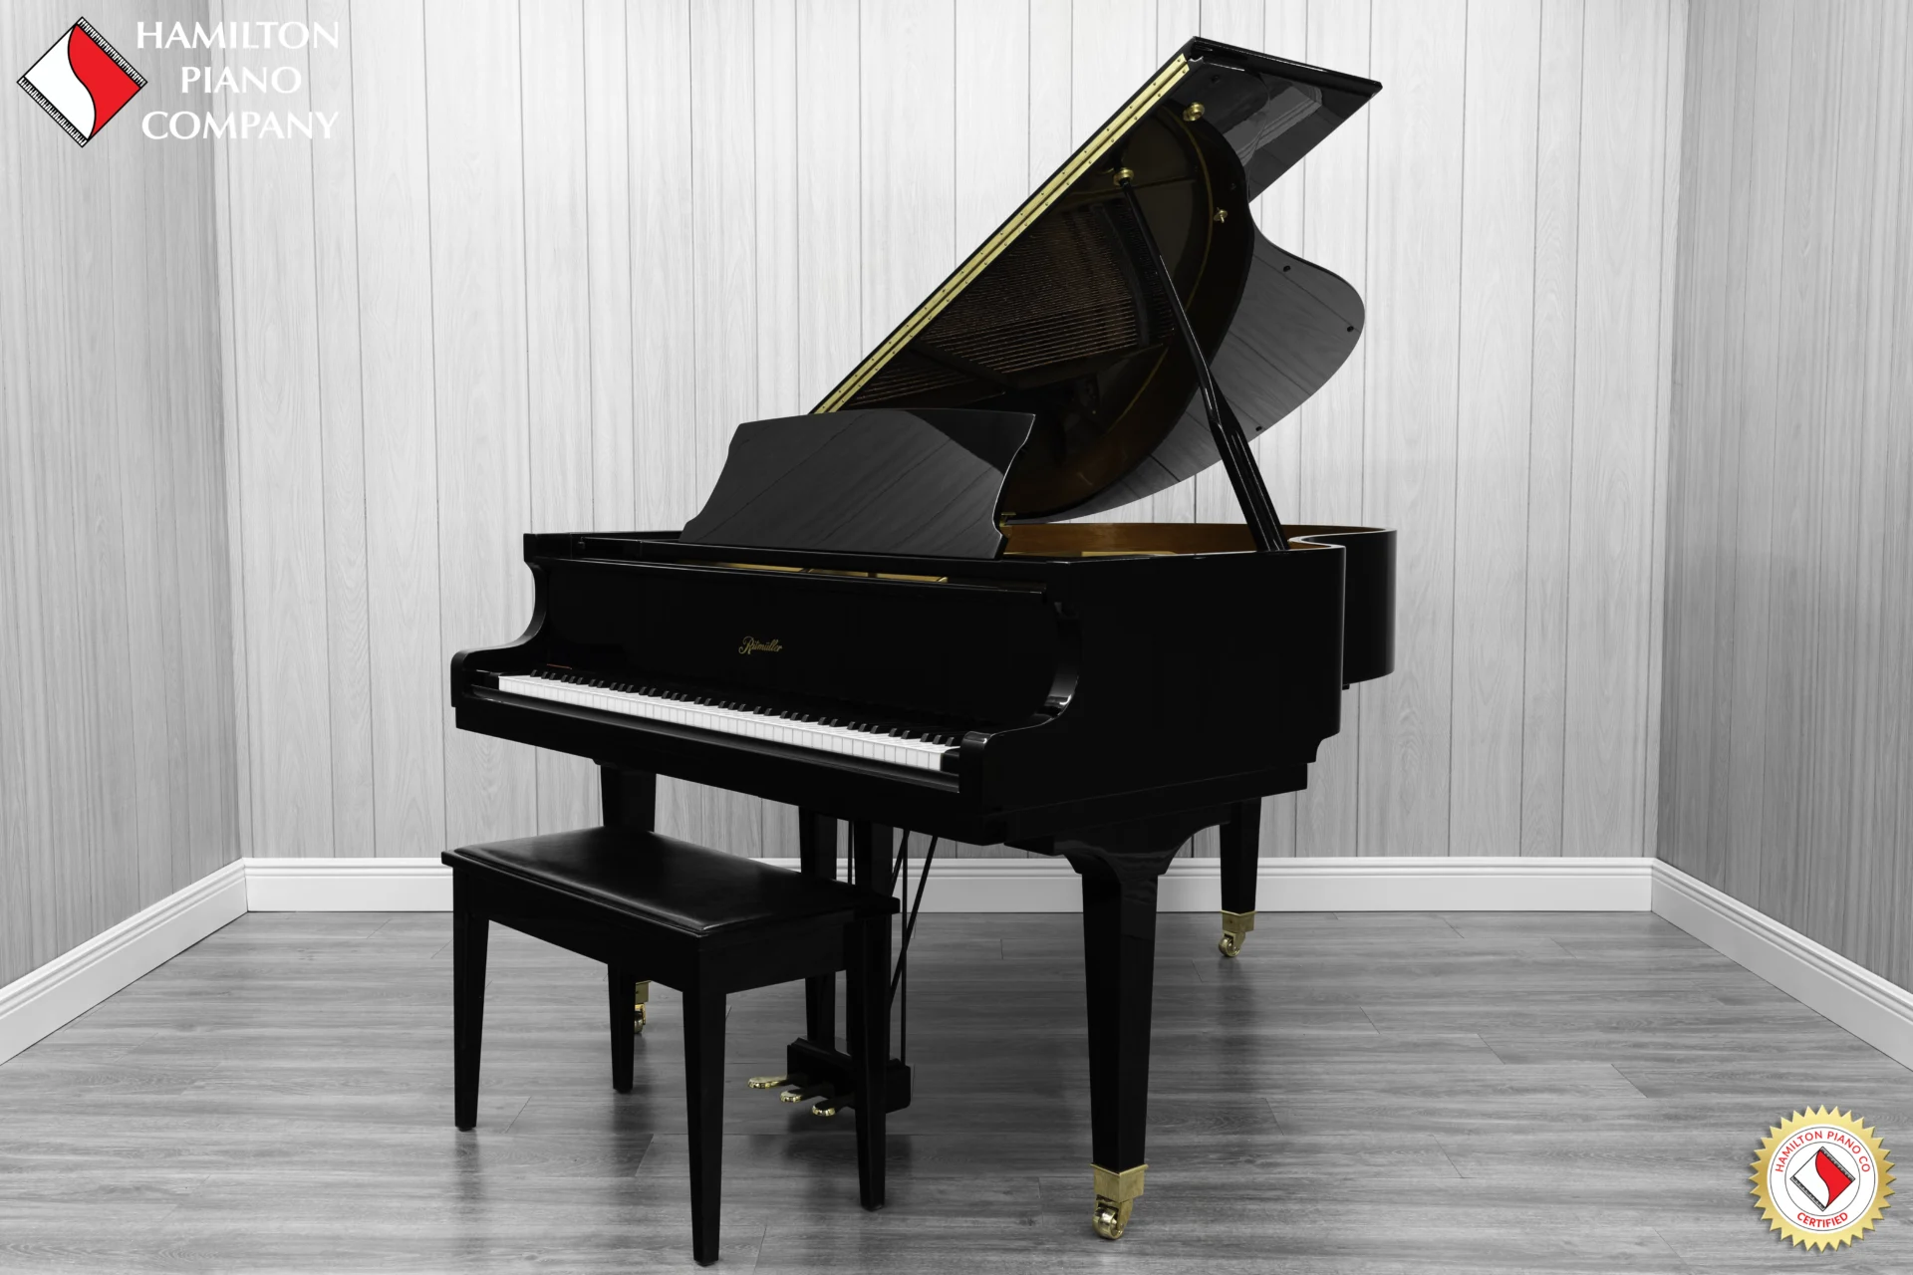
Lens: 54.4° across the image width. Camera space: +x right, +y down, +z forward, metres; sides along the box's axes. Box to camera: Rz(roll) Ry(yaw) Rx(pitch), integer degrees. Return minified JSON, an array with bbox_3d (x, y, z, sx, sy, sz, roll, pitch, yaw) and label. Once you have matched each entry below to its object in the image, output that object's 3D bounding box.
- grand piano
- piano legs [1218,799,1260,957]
[{"bbox_3d":[0.263,-0.082,3.486,1.910,1.735,1.480,-5,7,-41],"label":"grand piano"},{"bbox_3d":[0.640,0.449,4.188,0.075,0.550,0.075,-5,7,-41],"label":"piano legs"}]

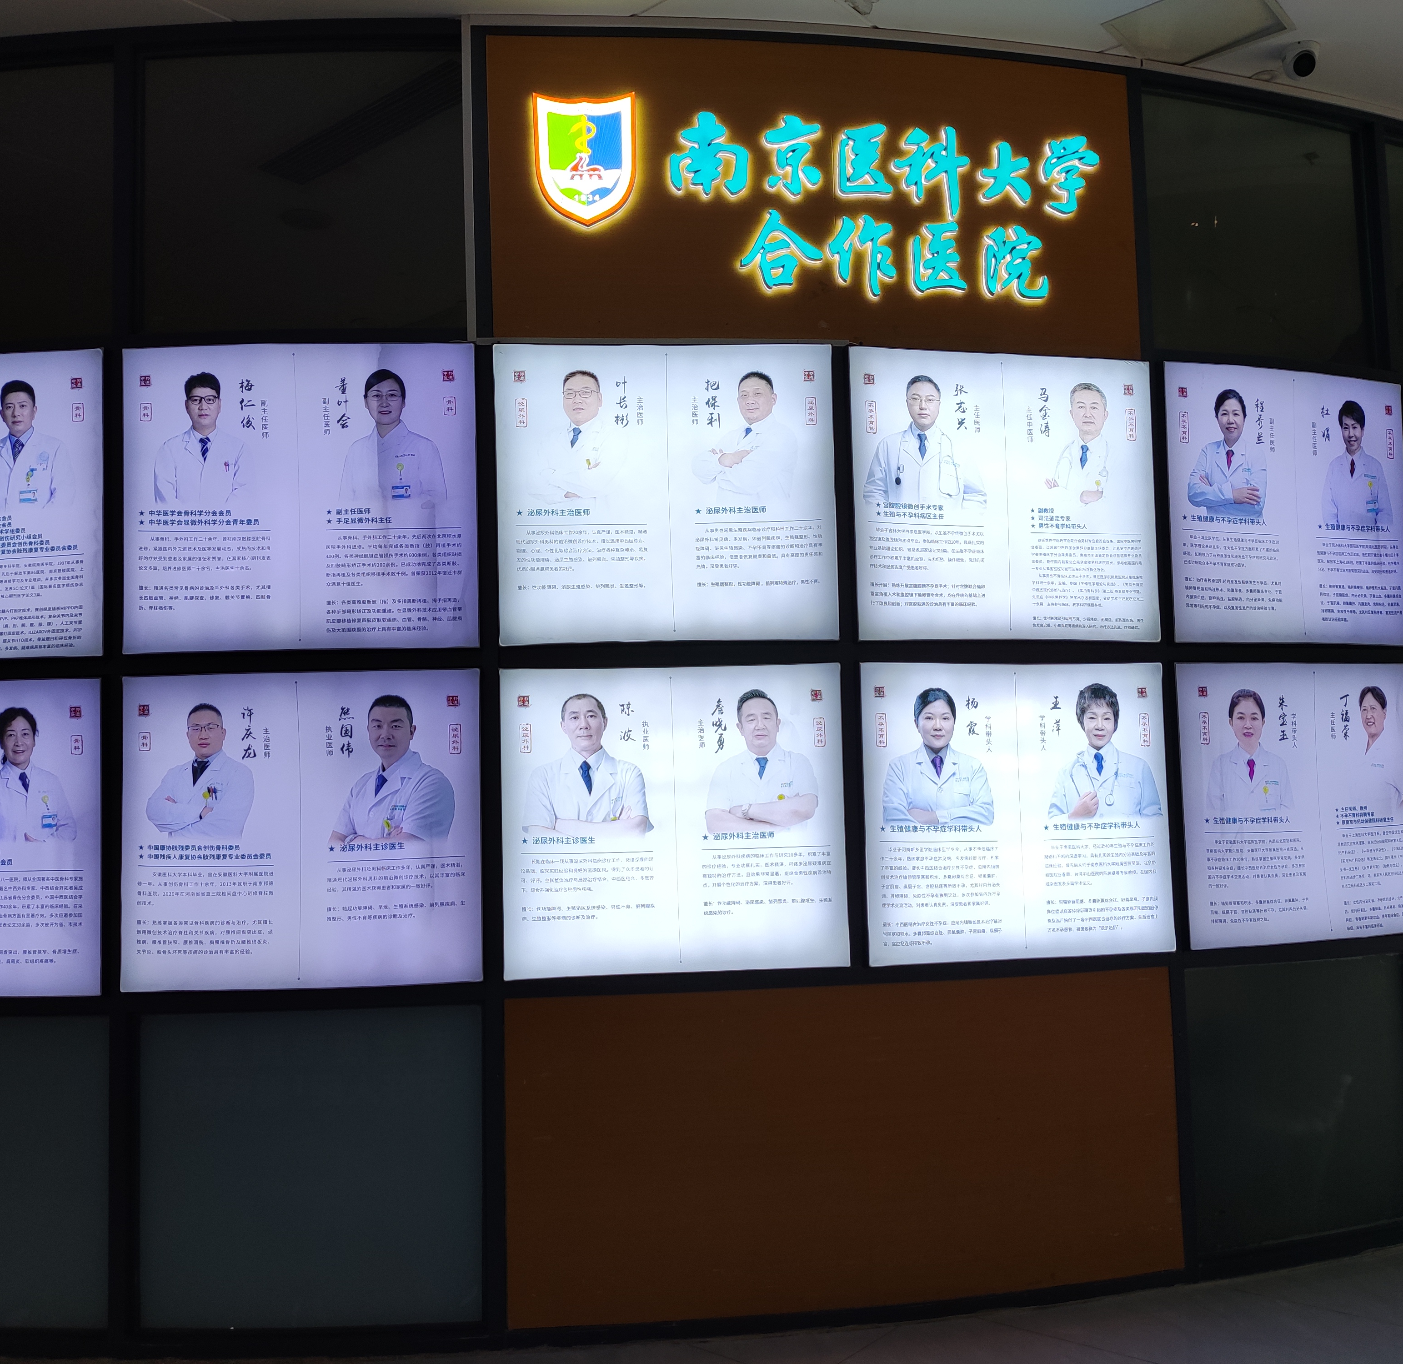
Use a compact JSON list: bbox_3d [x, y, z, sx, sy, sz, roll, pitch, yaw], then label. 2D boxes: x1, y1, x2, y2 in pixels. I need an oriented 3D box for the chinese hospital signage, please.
[{"bbox_3d":[0.355,-1.357,3.664,1.871,0.847,0.090,-1,-4,-10],"label":"chinese hospital signage"}]

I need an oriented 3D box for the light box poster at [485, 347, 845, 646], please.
[{"bbox_3d":[-0.088,-0.511,3.531,0.915,0.813,0.050,-1,-4,-6],"label":"light box poster"}]

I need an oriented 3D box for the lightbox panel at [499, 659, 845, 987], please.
[{"bbox_3d":[-0.067,0.362,3.471,0.912,0.811,0.050,-1,-4,-6],"label":"lightbox panel"}]

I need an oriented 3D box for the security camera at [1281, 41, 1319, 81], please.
[{"bbox_3d":[1.767,-1.828,3.871,0.108,0.090,0.108,-1,-4,-10],"label":"security camera"}]

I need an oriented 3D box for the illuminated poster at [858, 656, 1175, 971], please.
[{"bbox_3d":[0.888,0.354,3.636,0.913,0.818,0.050,0,-4,-13],"label":"illuminated poster"}]

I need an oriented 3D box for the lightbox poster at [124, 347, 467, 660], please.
[{"bbox_3d":[-1.067,-0.489,3.478,0.939,0.815,0.050,-1,-4,0],"label":"lightbox poster"}]

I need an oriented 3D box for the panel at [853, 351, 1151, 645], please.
[{"bbox_3d":[0.868,-0.522,3.696,0.916,0.818,0.050,0,-4,-13],"label":"panel"}]

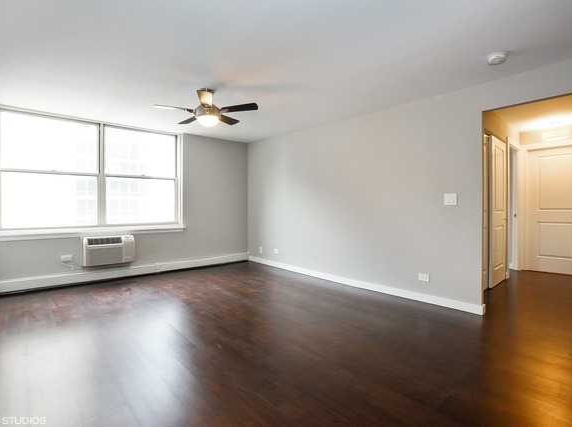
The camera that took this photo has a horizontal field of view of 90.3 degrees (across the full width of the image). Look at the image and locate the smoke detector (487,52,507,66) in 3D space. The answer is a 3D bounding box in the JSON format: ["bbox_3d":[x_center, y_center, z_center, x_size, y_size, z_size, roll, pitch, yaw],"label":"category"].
[{"bbox_3d":[1.788,-1.306,2.413,0.140,0.048,0.140,-1,2,-39],"label":"smoke detector"}]

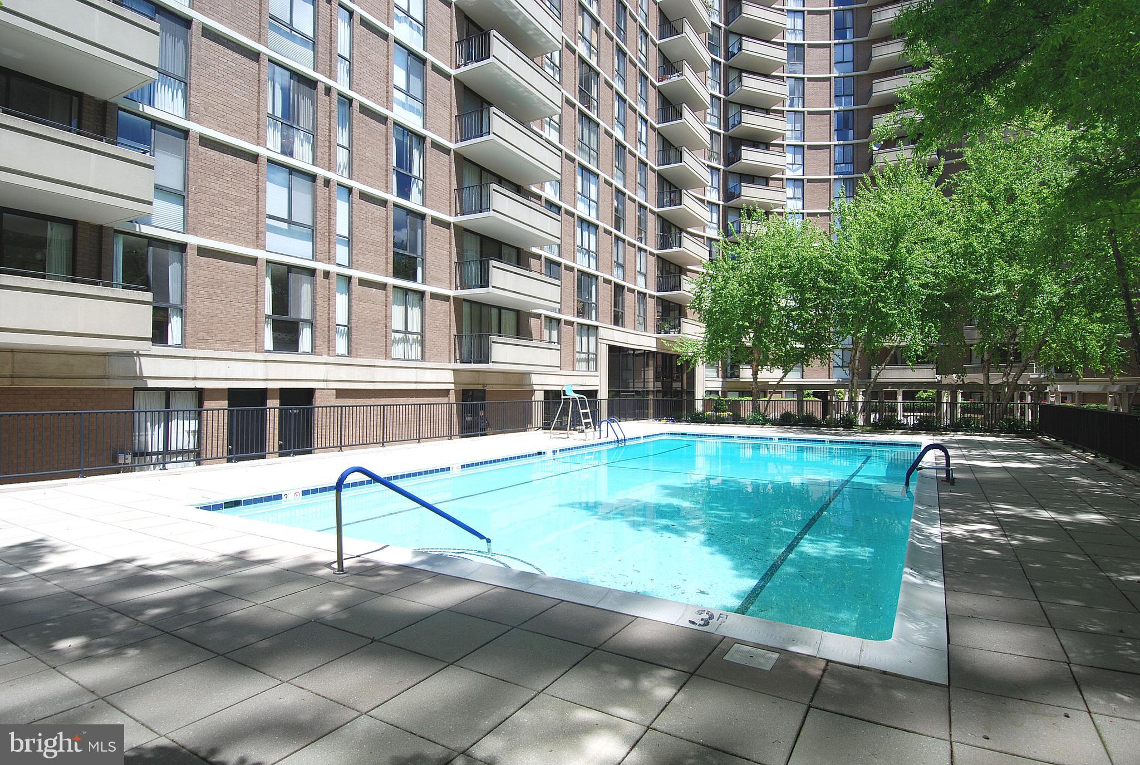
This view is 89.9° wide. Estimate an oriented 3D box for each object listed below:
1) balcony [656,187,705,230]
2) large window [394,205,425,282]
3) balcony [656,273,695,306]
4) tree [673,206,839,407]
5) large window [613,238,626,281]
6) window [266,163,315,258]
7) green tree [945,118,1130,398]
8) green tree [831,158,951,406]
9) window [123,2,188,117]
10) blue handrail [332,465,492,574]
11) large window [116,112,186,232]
[{"bbox_3d":[7.495,-11.302,37.406,1.779,1.050,4.400,-1,-1,33],"label":"balcony"},{"bbox_3d":[-5.320,-4.530,18.865,0.120,2.360,1.380,-1,-1,32],"label":"large window"},{"bbox_3d":[7.444,-5.816,36.745,1.800,1.100,4.500,-1,-1,33],"label":"balcony"},{"bbox_3d":[9.009,-3.112,27.700,7.000,10.430,6.800,-1,-1,32],"label":"tree"},{"bbox_3d":[2.704,-6.890,32.058,0.150,2.330,1.420,-1,-1,32],"label":"large window"},{"bbox_3d":[-7.673,-4.649,15.717,0.150,2.421,1.458,0,-1,32],"label":"window"},{"bbox_3d":[18.844,-4.241,23.300,7.000,12.560,6.700,-1,-1,32],"label":"green tree"},{"bbox_3d":[14.131,-3.892,25.200,5.600,11.920,5.700,-1,-1,32],"label":"green tree"},{"bbox_3d":[-9.401,-7.386,12.977,0.150,2.421,1.305,0,-1,32],"label":"window"},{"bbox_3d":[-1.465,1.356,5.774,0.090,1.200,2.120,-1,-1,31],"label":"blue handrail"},{"bbox_3d":[-9.418,-4.696,12.943,0.150,2.421,1.305,0,-1,32],"label":"large window"}]

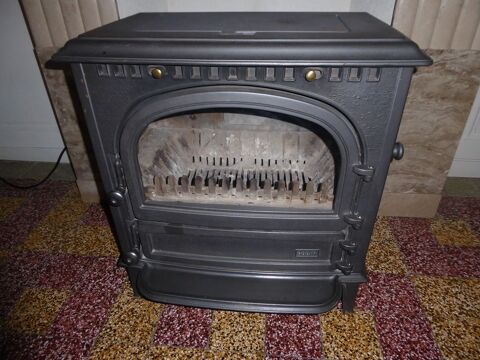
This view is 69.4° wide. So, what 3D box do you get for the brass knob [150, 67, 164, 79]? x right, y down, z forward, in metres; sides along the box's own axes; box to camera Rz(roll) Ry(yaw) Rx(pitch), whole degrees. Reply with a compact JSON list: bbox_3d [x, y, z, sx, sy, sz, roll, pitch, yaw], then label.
[{"bbox_3d":[-0.165,-0.214,0.693,0.022,0.022,0.019,2,32,6],"label":"brass knob"}]

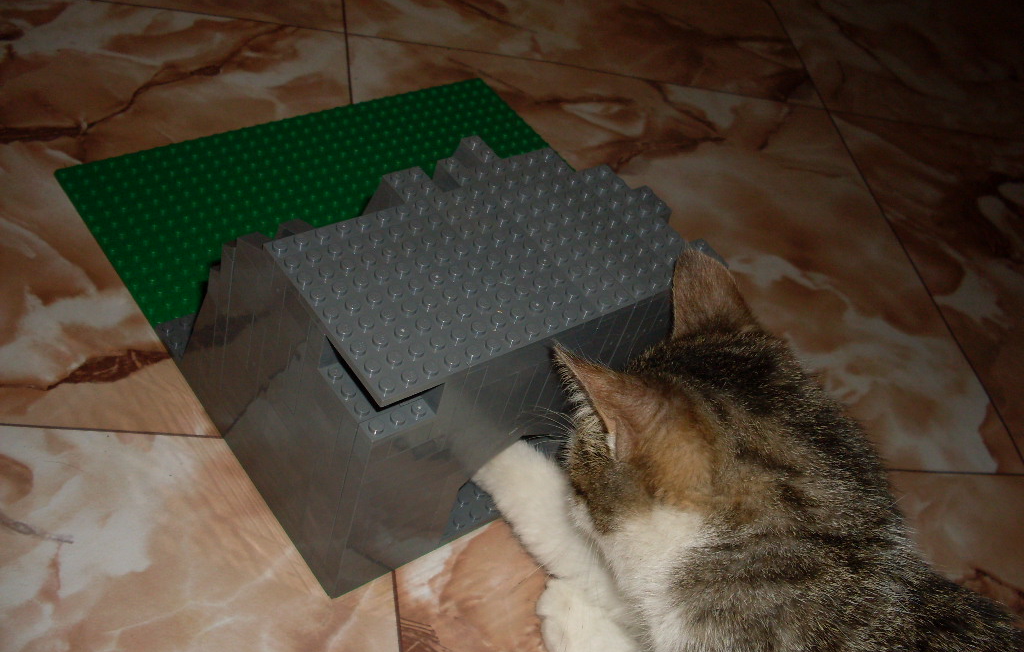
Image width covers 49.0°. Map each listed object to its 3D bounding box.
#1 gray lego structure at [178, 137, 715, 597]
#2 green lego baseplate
[{"bbox_3d":[0.004,-0.026,0.477,0.256,0.119,0.146,-21,57,-34],"label":"gray lego structure"},{"bbox_3d":[-0.042,-0.023,0.543,0.256,0.004,0.256,-21,57,-34],"label":"green lego baseplate"}]

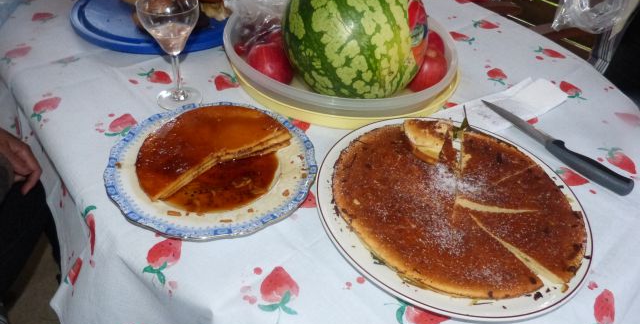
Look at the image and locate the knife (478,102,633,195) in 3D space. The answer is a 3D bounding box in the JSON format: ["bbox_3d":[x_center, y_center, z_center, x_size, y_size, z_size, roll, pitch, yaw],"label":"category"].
[{"bbox_3d":[0.317,-0.030,0.639,0.027,0.020,0.233,-23,49,-28],"label":"knife"}]

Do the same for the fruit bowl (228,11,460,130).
[{"bbox_3d":[0.037,-0.186,0.759,0.378,0.050,0.378,3,42,-3],"label":"fruit bowl"}]

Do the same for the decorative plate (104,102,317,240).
[{"bbox_3d":[-0.123,0.005,0.547,0.239,0.025,0.239,3,42,-3],"label":"decorative plate"}]

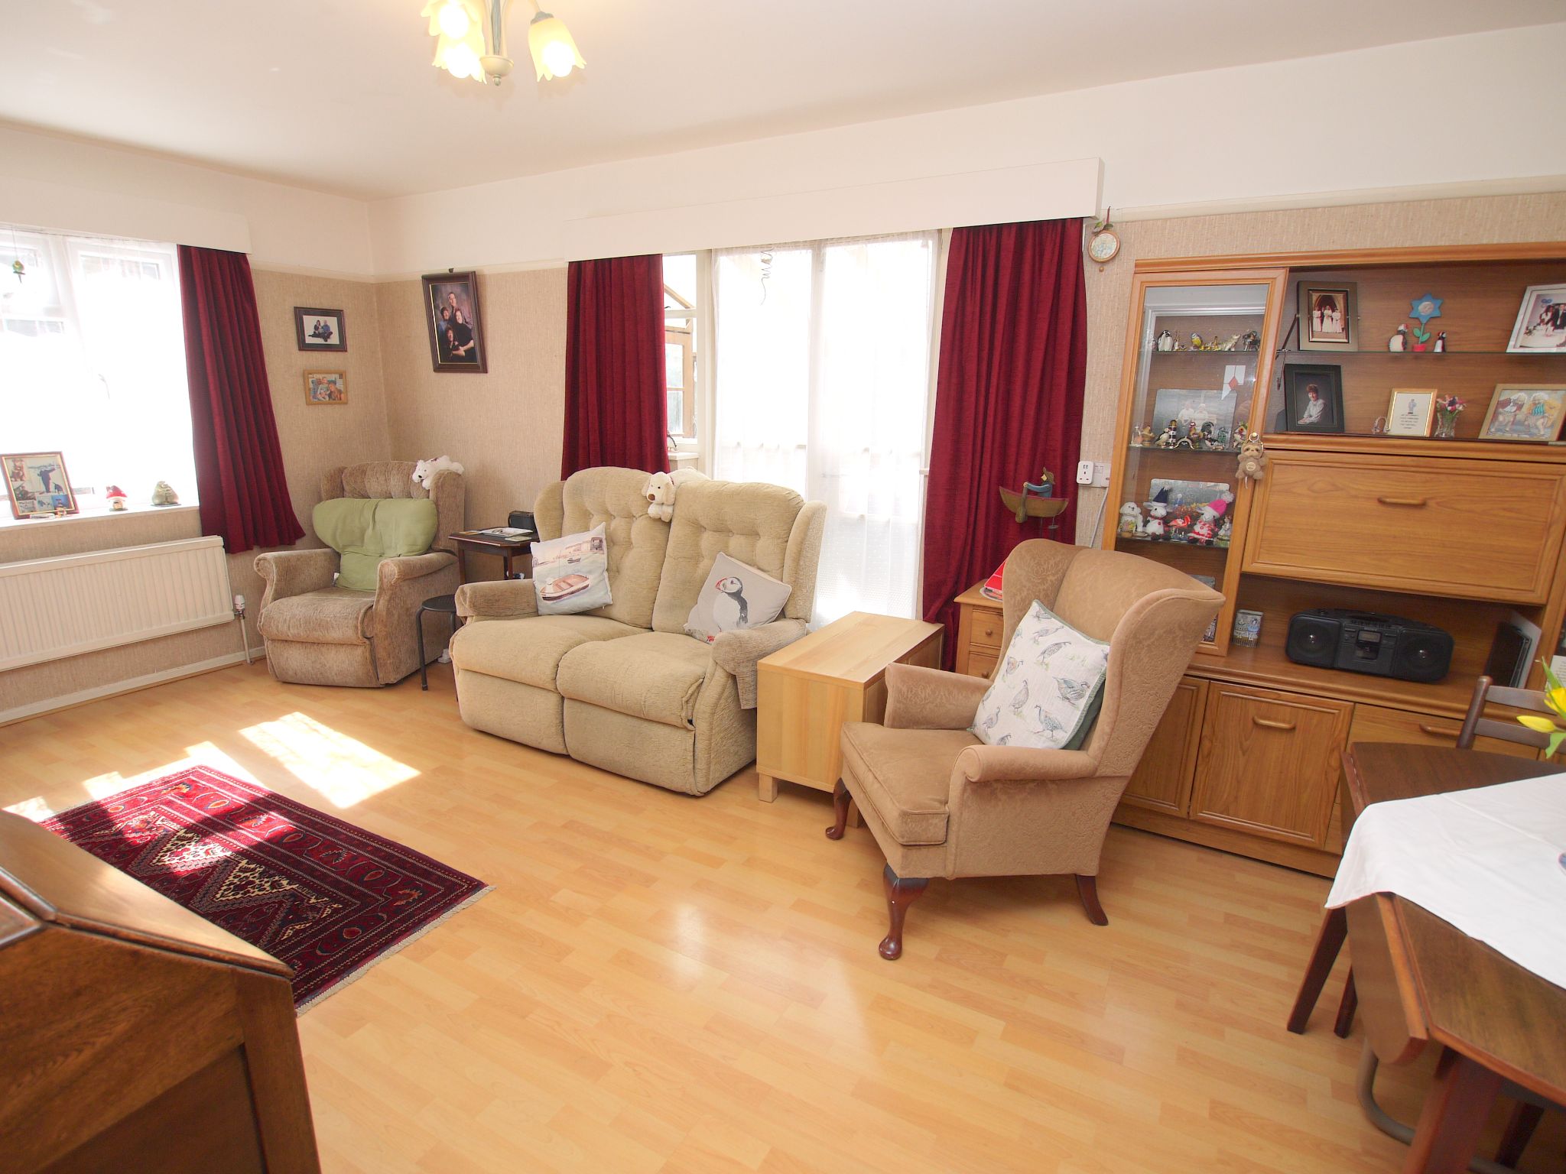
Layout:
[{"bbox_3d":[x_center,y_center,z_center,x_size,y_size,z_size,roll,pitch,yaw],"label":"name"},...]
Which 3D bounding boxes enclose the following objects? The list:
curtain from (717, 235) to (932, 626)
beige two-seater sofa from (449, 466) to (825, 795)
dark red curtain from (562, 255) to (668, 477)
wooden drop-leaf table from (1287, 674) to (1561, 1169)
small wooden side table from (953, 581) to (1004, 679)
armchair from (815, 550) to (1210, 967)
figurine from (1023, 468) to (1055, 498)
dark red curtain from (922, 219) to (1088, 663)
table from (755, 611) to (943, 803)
[{"bbox_3d":[0.135,-0.438,3.610,1.050,2.000,0.070,9,17,29],"label":"curtain"},{"bbox_3d":[-0.651,0.089,3.497,1.450,1.080,0.900,9,17,29],"label":"beige two-seater sofa"},{"bbox_3d":[-0.829,-0.560,4.033,0.660,2.000,0.130,9,17,29],"label":"dark red curtain"},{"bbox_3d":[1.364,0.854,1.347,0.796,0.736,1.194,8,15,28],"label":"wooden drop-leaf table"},{"bbox_3d":[0.869,0.407,3.019,0.420,0.740,0.380,9,17,29],"label":"small wooden side table"},{"bbox_3d":[0.624,0.415,2.425,0.850,1.020,0.750,-2,15,-12],"label":"armchair"},{"bbox_3d":[0.876,-0.363,2.794,0.105,0.105,0.055,9,17,29],"label":"figurine"},{"bbox_3d":[0.830,-0.300,3.112,0.550,2.000,0.140,9,17,29],"label":"dark red curtain"},{"bbox_3d":[0.278,0.471,3.143,0.405,0.540,0.760,9,17,29],"label":"table"}]

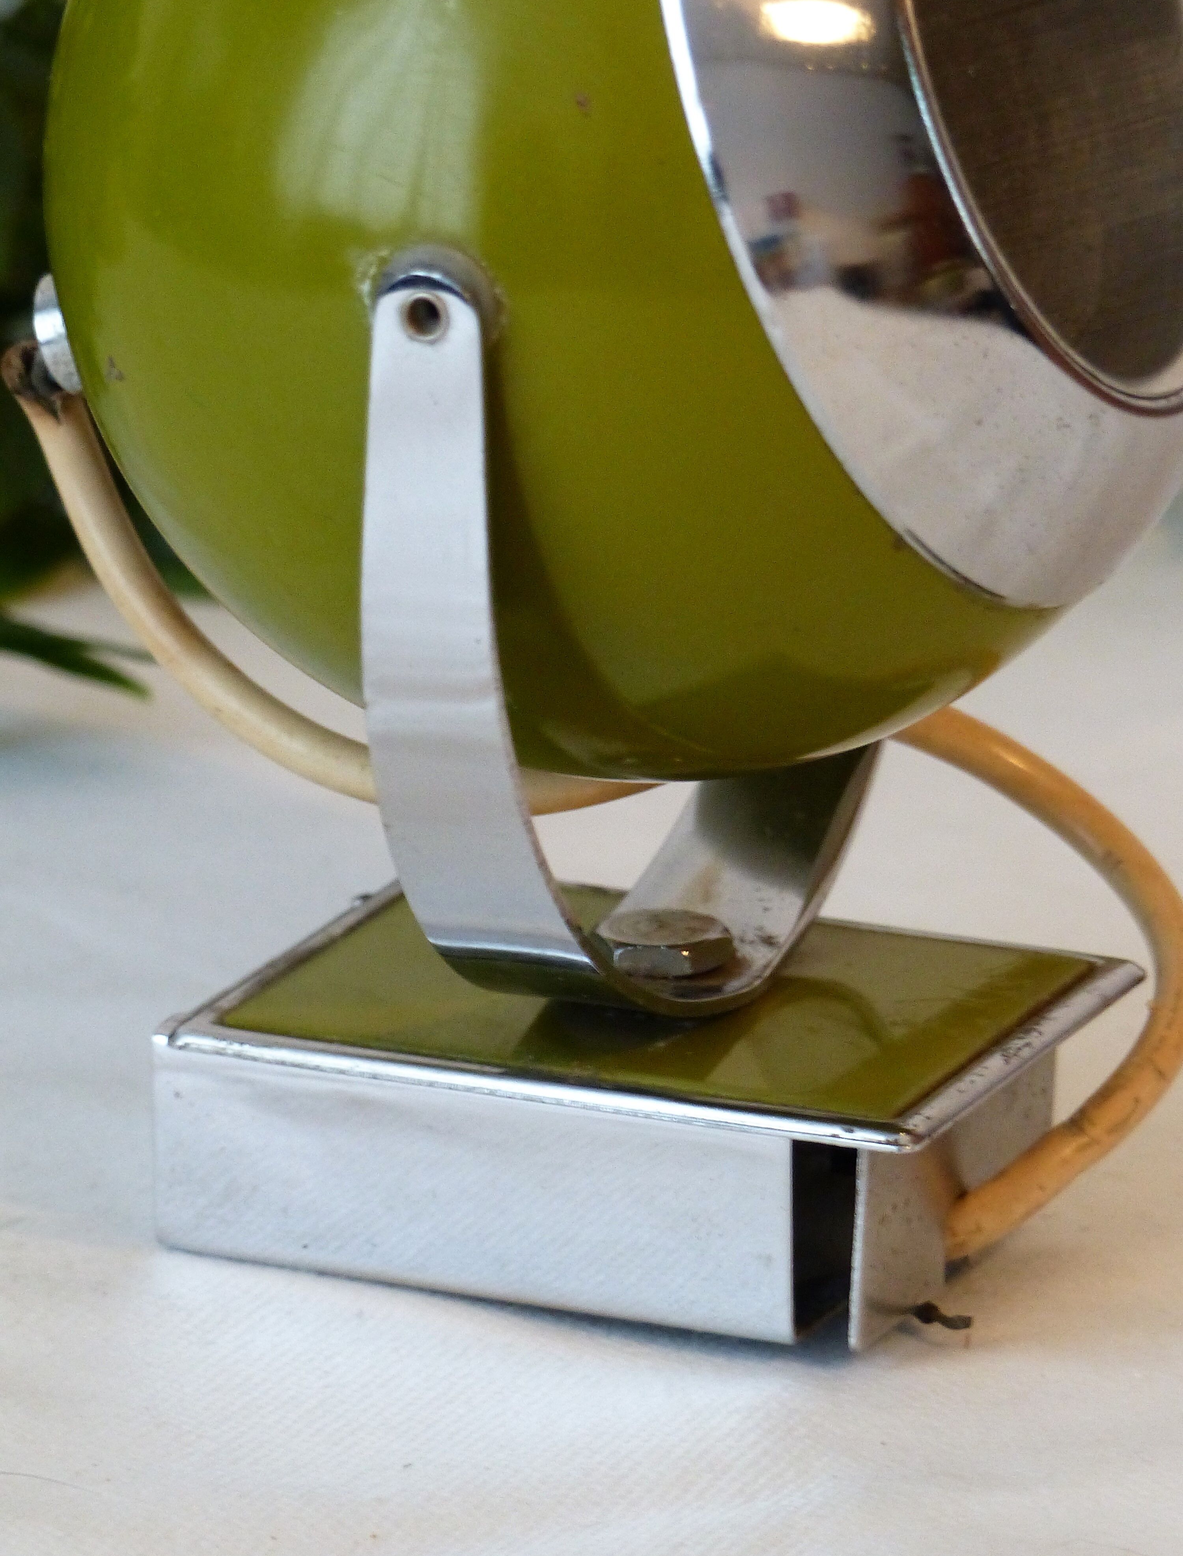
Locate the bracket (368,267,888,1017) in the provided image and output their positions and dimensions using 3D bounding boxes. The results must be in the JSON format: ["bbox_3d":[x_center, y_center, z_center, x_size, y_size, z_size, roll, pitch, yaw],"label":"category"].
[{"bbox_3d":[0.009,-0.023,1.310,0.017,0.088,0.121,7,19,23],"label":"bracket"}]

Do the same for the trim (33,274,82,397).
[{"bbox_3d":[-0.049,-0.045,1.329,0.008,0.012,0.012,-15,9,28],"label":"trim"}]

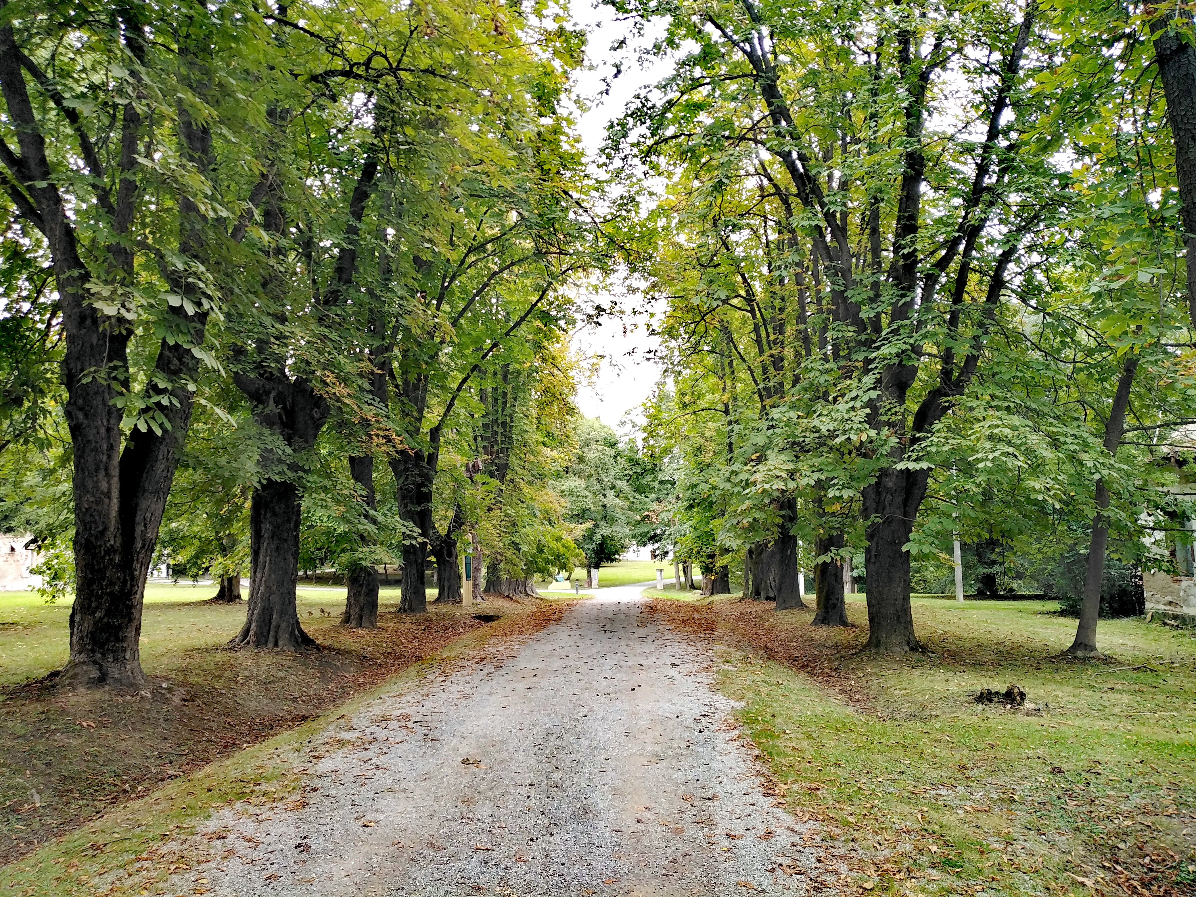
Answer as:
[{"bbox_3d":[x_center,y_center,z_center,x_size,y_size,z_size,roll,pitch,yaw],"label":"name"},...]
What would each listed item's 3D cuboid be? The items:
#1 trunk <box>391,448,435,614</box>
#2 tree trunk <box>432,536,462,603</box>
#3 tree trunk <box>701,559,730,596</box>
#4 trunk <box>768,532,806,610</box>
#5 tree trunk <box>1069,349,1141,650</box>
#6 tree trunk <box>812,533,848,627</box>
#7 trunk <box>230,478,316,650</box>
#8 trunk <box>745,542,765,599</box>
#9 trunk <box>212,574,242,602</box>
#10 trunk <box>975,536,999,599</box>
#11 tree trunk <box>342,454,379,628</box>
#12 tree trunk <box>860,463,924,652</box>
[{"bbox_3d":[-5.404,2.438,26.499,1.283,4.772,1.283,0,-7,0],"label":"trunk"},{"bbox_3d":[-5.394,4.340,32.212,1.069,2.336,1.069,0,-7,0],"label":"tree trunk"},{"bbox_3d":[5.184,5.673,39.605,1.276,1.571,1.200,0,-7,0],"label":"tree trunk"},{"bbox_3d":[6.414,4.136,30.462,1.120,2.590,1.000,-1,-7,12],"label":"trunk"},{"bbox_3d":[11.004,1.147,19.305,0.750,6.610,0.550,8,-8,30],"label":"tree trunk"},{"bbox_3d":[6.384,3.580,24.861,1.000,2.570,0.920,-2,-7,14],"label":"tree trunk"},{"bbox_3d":[-5.793,2.029,16.173,1.548,3.007,1.548,0,-7,0],"label":"trunk"},{"bbox_3d":[5.959,4.664,34.187,0.850,2.098,0.850,0,-7,0],"label":"trunk"},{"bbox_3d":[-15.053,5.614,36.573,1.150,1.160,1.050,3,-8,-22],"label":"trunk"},{"bbox_3d":[18.195,5.532,42.173,1.100,2.760,1.000,-3,-8,23],"label":"trunk"},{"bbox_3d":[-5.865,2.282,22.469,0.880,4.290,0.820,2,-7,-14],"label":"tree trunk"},{"bbox_3d":[5.073,1.908,15.684,1.065,3.161,1.065,0,-7,0],"label":"tree trunk"}]

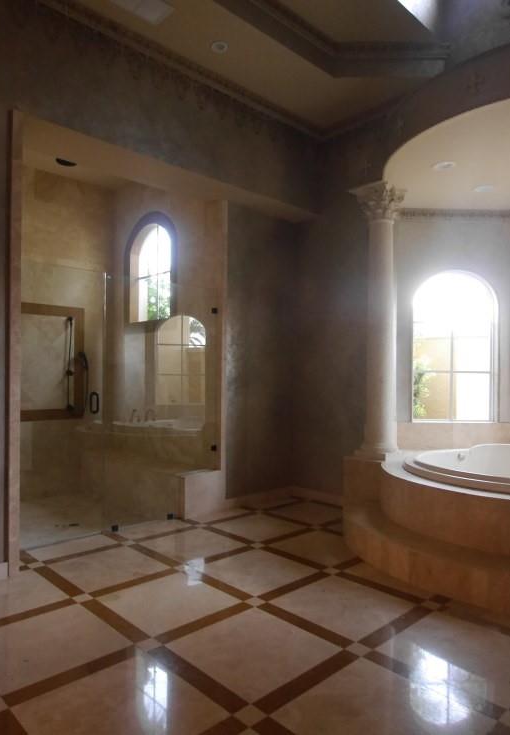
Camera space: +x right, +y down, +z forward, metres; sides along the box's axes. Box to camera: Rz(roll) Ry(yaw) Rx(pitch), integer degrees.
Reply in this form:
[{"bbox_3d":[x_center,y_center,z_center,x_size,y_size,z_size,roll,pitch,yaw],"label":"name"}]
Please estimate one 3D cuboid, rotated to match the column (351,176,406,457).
[{"bbox_3d":[1.164,-0.409,4.743,0.375,2.479,0.375,2,-2,-44],"label":"column"}]

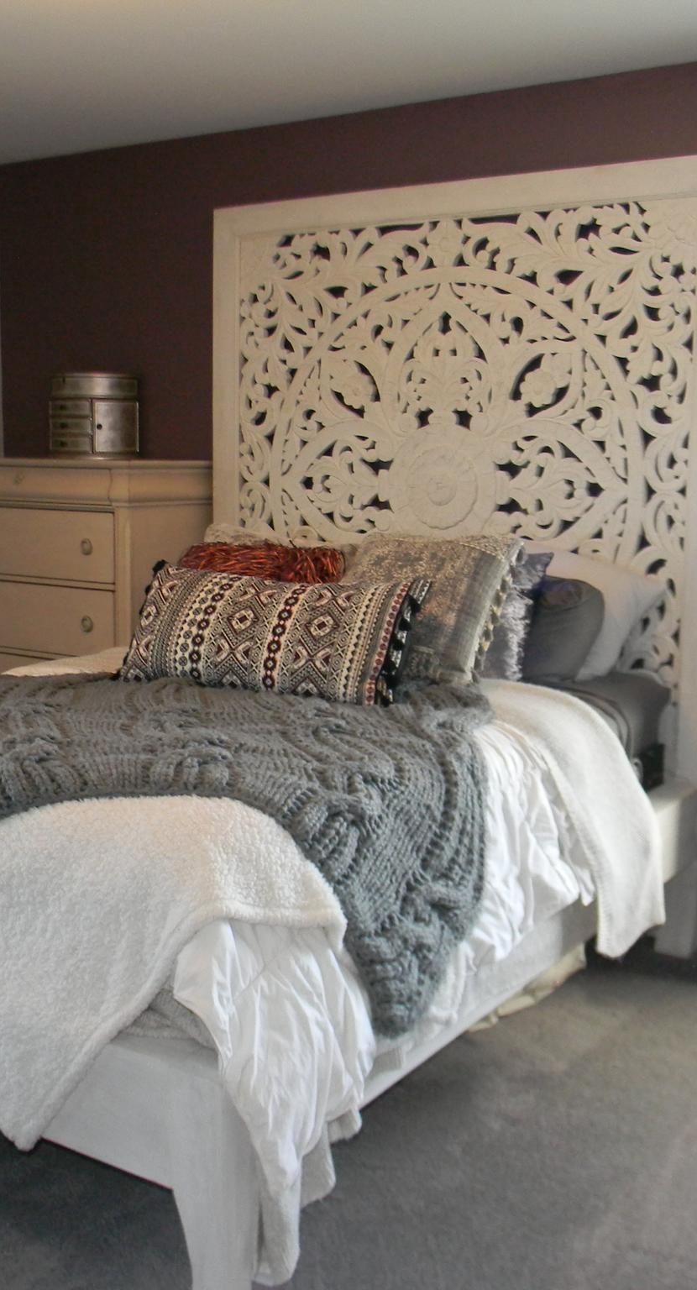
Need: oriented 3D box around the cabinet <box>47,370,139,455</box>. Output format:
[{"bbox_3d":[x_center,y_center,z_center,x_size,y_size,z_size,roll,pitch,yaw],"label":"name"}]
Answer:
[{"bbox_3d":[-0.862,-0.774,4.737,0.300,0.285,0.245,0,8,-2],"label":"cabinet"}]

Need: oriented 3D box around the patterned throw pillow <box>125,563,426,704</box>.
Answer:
[{"bbox_3d":[-0.194,-0.037,3.626,0.780,0.335,0.150,5,-18,29],"label":"patterned throw pillow"}]

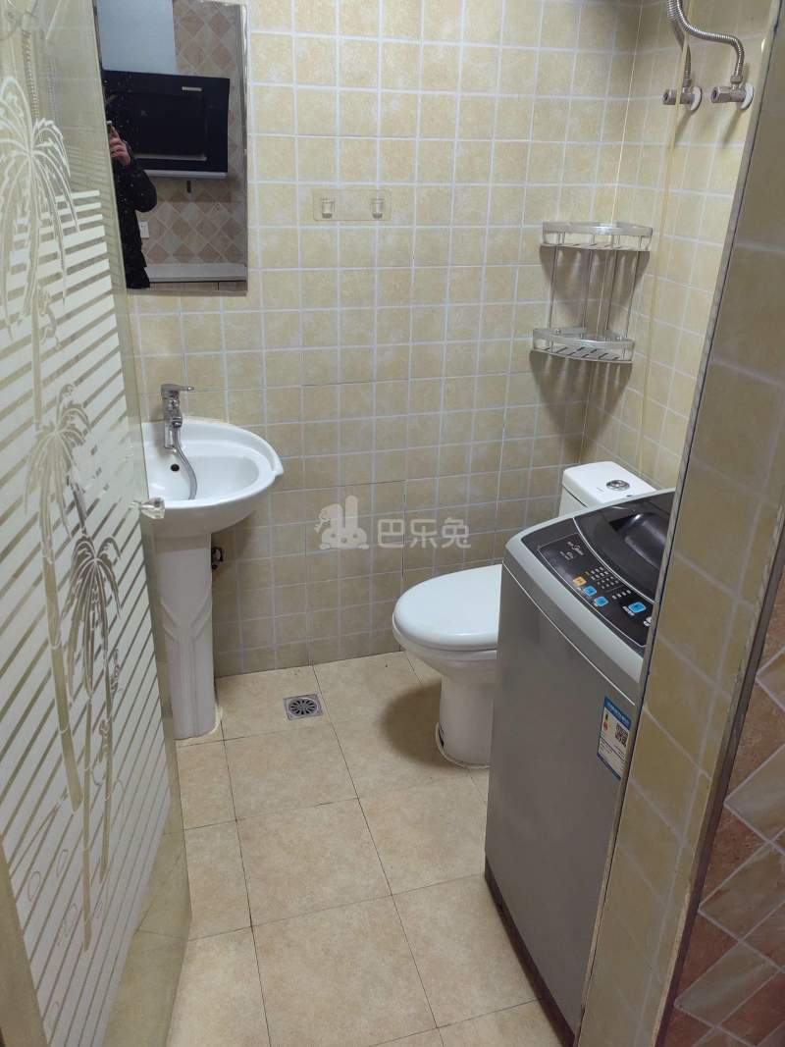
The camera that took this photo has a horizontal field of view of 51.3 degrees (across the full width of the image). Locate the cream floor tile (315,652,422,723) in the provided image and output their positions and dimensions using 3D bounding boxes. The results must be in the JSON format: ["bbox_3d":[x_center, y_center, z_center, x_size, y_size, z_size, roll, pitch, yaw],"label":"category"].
[{"bbox_3d":[-0.061,0.487,2.442,0.300,0.010,0.279,-6,26,-15],"label":"cream floor tile"}]

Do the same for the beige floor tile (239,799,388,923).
[{"bbox_3d":[-0.189,0.769,1.875,0.300,0.010,0.300,-6,26,-15],"label":"beige floor tile"}]

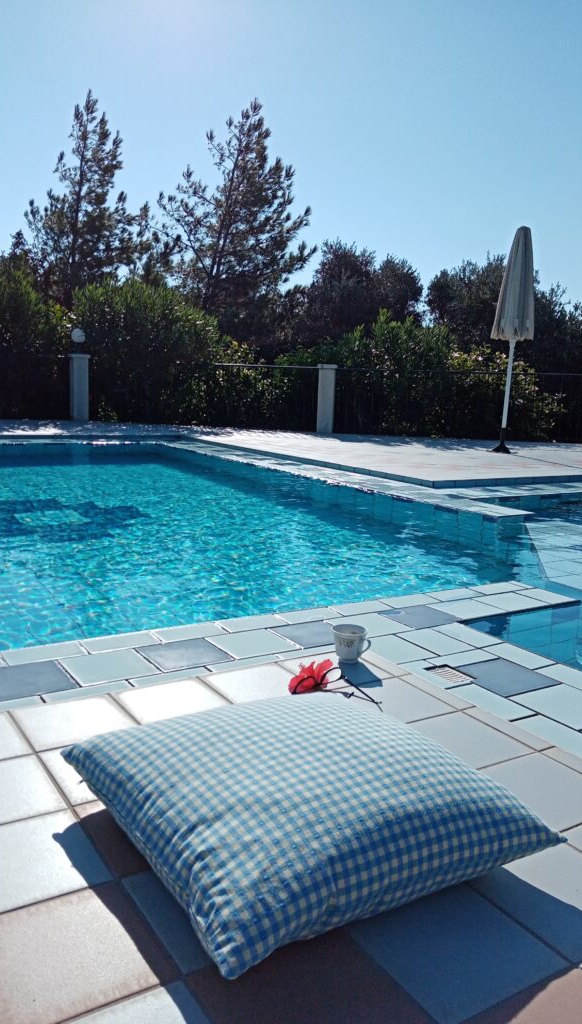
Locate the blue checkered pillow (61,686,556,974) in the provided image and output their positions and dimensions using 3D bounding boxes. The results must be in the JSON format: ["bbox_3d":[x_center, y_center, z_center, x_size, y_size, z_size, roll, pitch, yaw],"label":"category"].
[{"bbox_3d":[0.006,0.392,1.119,0.530,0.150,0.540,-4,11,-32],"label":"blue checkered pillow"}]

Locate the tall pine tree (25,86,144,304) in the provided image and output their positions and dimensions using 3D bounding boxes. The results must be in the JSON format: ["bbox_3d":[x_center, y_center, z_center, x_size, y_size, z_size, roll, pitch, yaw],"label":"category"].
[{"bbox_3d":[-4.399,-5.297,16.271,2.600,6.740,2.600,0,10,-15],"label":"tall pine tree"}]

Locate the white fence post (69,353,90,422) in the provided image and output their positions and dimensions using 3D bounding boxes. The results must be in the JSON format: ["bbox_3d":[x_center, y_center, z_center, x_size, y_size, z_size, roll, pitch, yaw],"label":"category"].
[{"bbox_3d":[-3.161,-1.849,11.515,0.280,0.970,0.280,-2,10,-23],"label":"white fence post"}]

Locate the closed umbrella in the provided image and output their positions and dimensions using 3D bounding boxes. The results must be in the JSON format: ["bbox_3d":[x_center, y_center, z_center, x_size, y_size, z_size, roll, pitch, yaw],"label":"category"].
[{"bbox_3d":[2.507,-1.927,8.738,0.500,2.480,0.500,2,9,0],"label":"closed umbrella"}]

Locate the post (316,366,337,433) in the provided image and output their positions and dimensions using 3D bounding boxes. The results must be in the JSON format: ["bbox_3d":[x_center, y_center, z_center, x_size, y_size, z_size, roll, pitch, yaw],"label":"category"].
[{"bbox_3d":[0.516,-1.611,11.002,0.280,0.960,0.280,2,9,-3],"label":"post"}]

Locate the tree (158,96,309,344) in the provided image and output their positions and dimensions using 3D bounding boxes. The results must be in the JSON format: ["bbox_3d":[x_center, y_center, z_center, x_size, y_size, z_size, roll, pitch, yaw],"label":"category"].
[{"bbox_3d":[-1.256,-5.005,15.845,3.200,6.550,3.200,2,9,-4],"label":"tree"}]

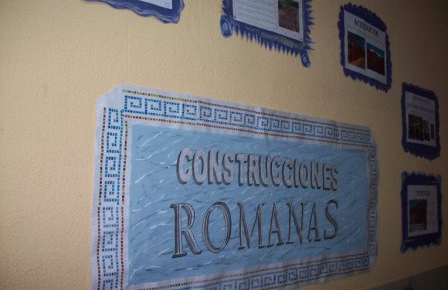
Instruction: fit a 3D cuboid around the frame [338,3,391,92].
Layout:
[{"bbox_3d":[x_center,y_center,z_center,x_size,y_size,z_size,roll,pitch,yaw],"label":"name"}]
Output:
[{"bbox_3d":[0.531,-0.357,1.717,0.390,0.289,0.015,7,-8,-44],"label":"frame"}]

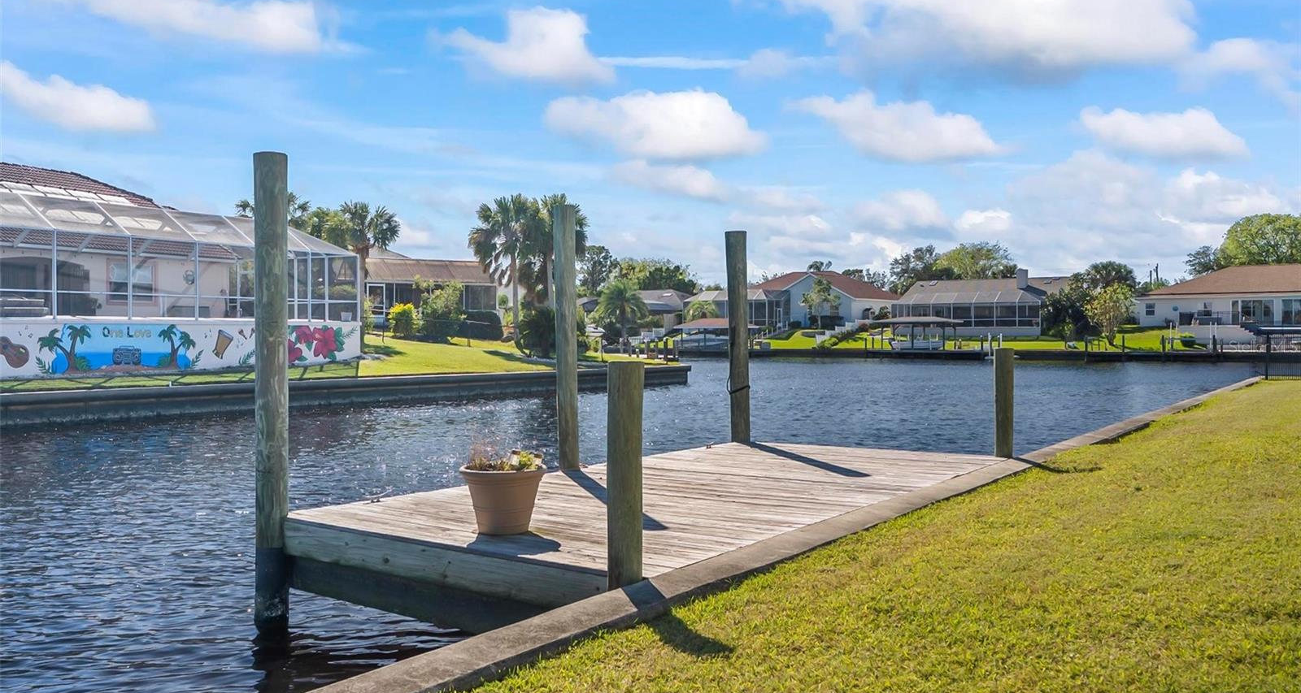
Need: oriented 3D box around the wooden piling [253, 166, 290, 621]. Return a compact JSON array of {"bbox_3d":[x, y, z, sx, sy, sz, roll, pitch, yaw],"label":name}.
[{"bbox_3d":[-3.016,0.372,8.050,0.275,3.850,0.275,0,1,0],"label":"wooden piling"}]

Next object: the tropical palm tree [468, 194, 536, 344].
[{"bbox_3d":[-7.640,-4.000,52.000,3.500,7.600,3.500,0,1,0],"label":"tropical palm tree"}]

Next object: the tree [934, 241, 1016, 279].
[{"bbox_3d":[44.410,-8.540,138.000,11.200,12.000,11.000,0,1,0],"label":"tree"}]

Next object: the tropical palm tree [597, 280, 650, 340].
[{"bbox_3d":[-3.291,-4.249,119.000,6.000,7.100,5.800,0,1,0],"label":"tropical palm tree"}]

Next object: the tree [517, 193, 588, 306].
[{"bbox_3d":[-4.920,-3.960,51.500,3.600,7.500,3.600,0,1,0],"label":"tree"}]

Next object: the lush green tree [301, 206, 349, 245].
[{"bbox_3d":[-17.379,-4.325,54.000,2.900,6.200,2.900,0,1,0],"label":"lush green tree"}]

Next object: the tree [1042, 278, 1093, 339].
[{"bbox_3d":[42.060,-3.850,102.000,5.200,6.200,5.000,0,1,0],"label":"tree"}]

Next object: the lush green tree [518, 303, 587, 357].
[{"bbox_3d":[-4.707,-0.772,48.000,3.200,2.500,3.100,0,1,0],"label":"lush green tree"}]

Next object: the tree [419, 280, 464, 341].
[{"bbox_3d":[-10.440,-1.830,50.500,2.300,3.100,2.300,0,1,0],"label":"tree"}]

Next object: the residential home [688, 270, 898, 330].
[{"bbox_3d":[17.200,-5.482,119.500,18.000,6.800,18.500,0,1,36],"label":"residential home"}]

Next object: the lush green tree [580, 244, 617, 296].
[{"bbox_3d":[-7.614,-8.650,147.000,6.200,12.500,6.000,0,1,0],"label":"lush green tree"}]

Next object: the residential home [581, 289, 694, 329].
[{"bbox_3d":[-1.970,-5.020,135.000,14.500,5.800,11.500,0,1,30],"label":"residential home"}]

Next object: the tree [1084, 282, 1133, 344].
[{"bbox_3d":[44.370,-3.140,97.500,4.700,6.000,4.600,0,1,0],"label":"tree"}]

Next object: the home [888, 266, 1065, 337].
[{"bbox_3d":[37.200,-4.700,112.000,17.500,7.100,14.000,0,1,30],"label":"home"}]

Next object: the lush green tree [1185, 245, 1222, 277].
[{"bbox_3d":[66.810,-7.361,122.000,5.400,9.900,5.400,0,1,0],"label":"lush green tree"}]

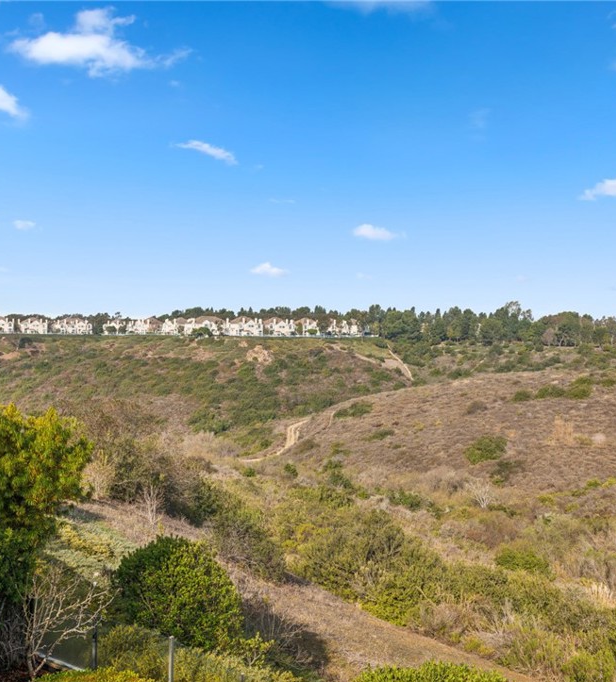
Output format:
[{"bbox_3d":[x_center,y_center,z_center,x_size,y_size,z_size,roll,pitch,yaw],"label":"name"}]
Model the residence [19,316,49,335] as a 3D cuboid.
[{"bbox_3d":[-151.981,-8.416,488.000,14.800,9.200,13.000,0,0,-23],"label":"residence"}]

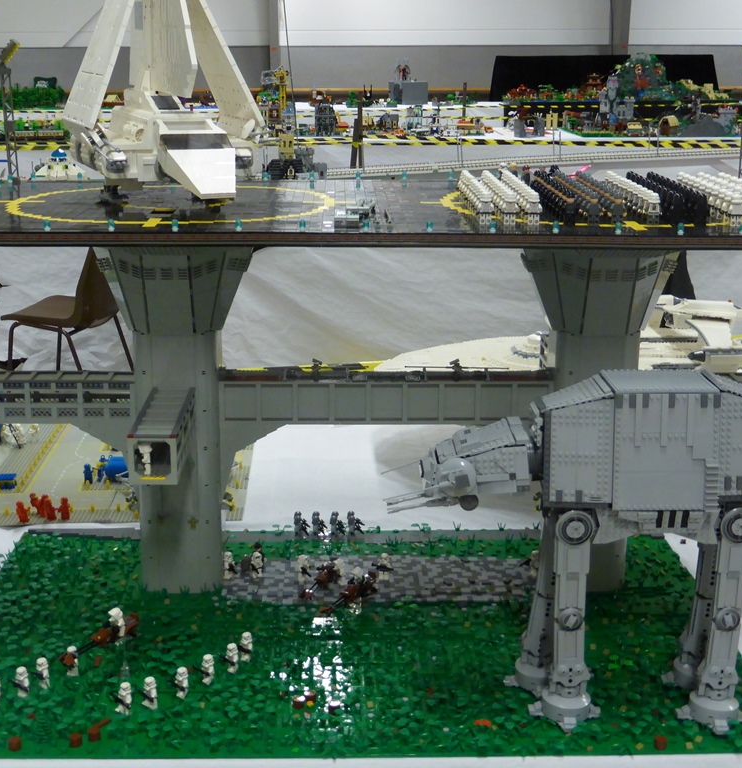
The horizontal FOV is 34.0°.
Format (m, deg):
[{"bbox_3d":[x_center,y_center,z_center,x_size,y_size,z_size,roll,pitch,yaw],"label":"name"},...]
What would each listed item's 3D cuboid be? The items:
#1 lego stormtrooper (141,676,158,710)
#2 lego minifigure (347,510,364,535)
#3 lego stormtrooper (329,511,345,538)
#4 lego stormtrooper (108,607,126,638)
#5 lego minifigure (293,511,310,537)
[{"bbox_3d":[-0.292,0.406,1.601,0.019,0.041,0.024,-15,22,-41],"label":"lego stormtrooper"},{"bbox_3d":[-0.027,0.246,2.144,0.025,0.041,0.024,3,17,8],"label":"lego minifigure"},{"bbox_3d":[-0.059,0.247,2.142,0.025,0.041,0.024,3,17,8],"label":"lego stormtrooper"},{"bbox_3d":[-0.345,0.323,1.643,0.025,0.037,0.022,14,21,38],"label":"lego stormtrooper"},{"bbox_3d":[-0.123,0.246,2.143,0.025,0.041,0.024,3,17,8],"label":"lego minifigure"}]

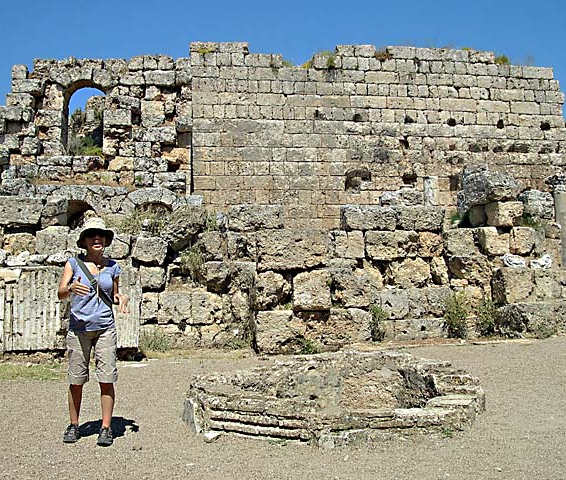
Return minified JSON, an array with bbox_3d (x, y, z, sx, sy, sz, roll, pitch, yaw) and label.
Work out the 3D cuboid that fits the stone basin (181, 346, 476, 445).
[{"bbox_3d":[0.500,1.300,5.920,2.520,0.380,2.350,0,0,0],"label":"stone basin"}]

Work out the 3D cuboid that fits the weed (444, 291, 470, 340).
[{"bbox_3d":[2.534,1.088,9.720,0.378,0.697,0.340,0,0,-8],"label":"weed"}]

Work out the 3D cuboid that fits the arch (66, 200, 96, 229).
[{"bbox_3d":[-2.880,-0.361,9.620,0.434,0.424,0.450,-1,1,-13],"label":"arch"}]

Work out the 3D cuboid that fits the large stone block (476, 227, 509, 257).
[{"bbox_3d":[3.237,0.018,10.400,0.414,0.427,0.450,0,1,-11],"label":"large stone block"}]

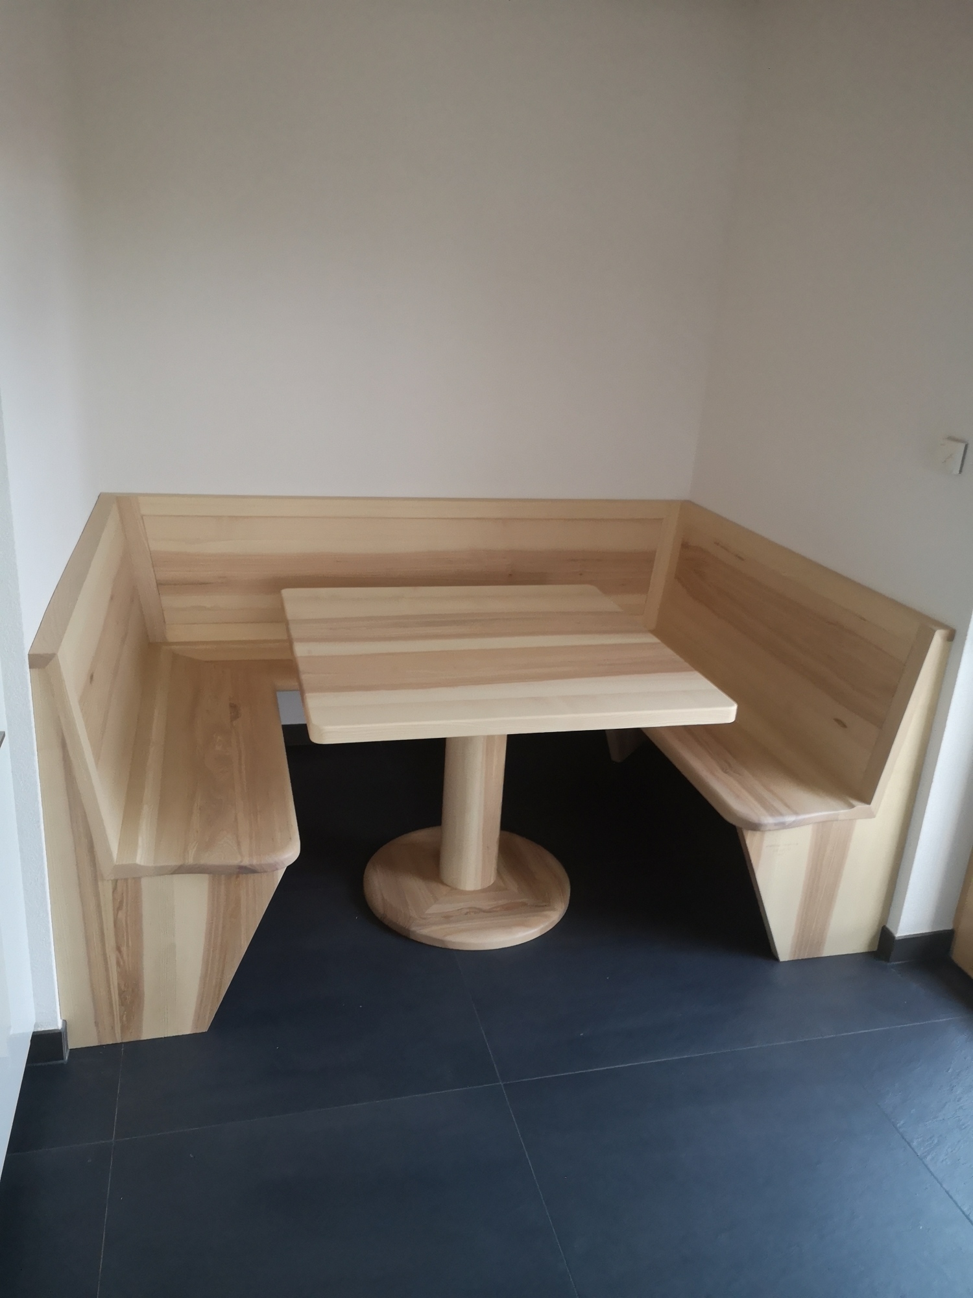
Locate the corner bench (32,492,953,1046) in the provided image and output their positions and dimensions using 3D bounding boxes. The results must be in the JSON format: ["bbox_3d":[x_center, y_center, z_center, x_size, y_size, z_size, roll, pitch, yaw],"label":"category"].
[{"bbox_3d":[-0.082,0.161,3.000,2.066,0.918,1.494,-2,20,-15],"label":"corner bench"}]

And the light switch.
[{"bbox_3d":[1.118,-0.463,2.430,0.013,0.080,0.080,-2,20,-15],"label":"light switch"}]

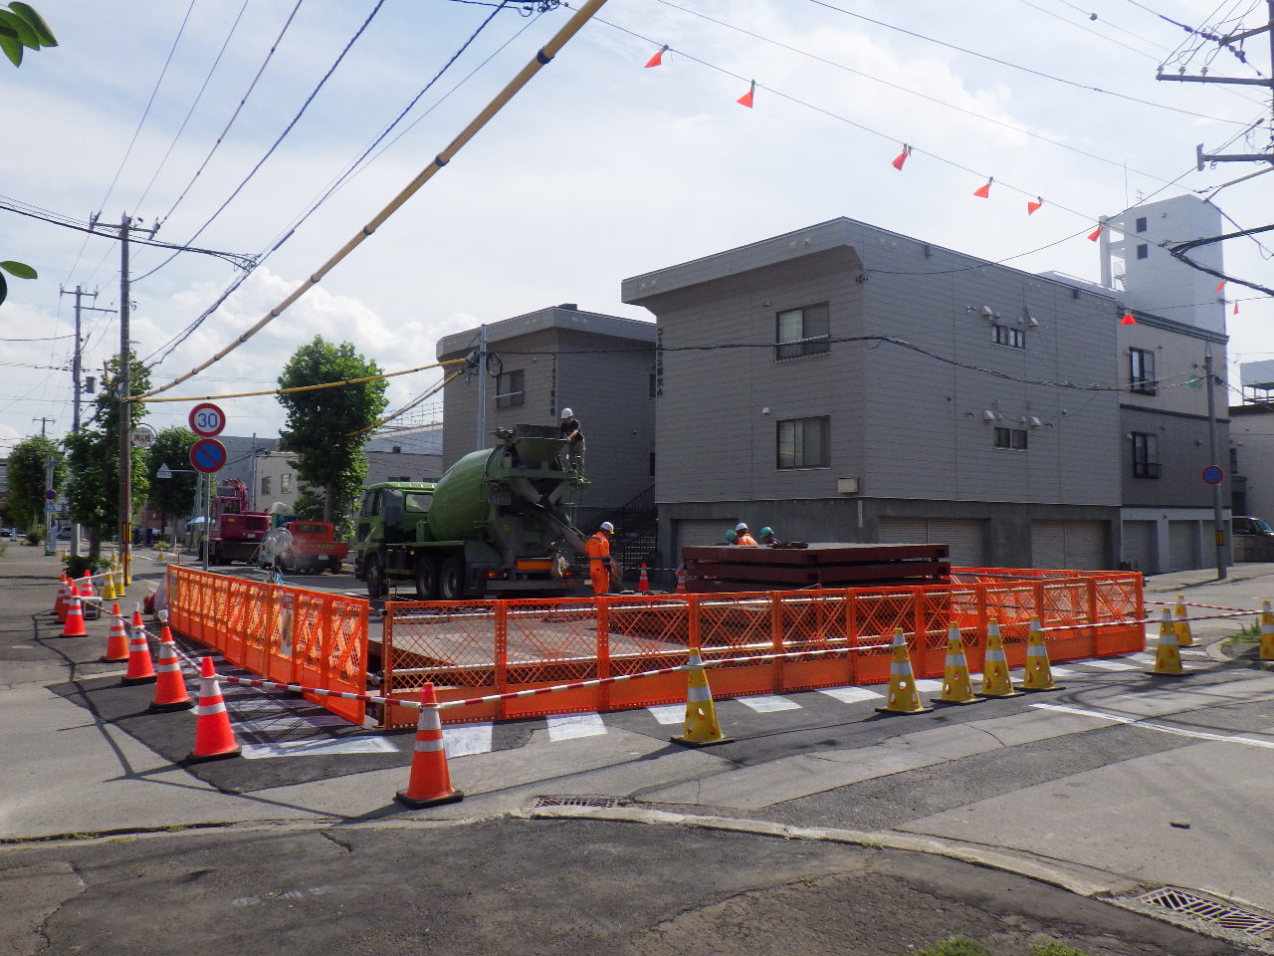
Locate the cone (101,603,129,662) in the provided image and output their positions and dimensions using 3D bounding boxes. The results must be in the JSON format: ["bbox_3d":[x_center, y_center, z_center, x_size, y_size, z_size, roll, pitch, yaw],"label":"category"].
[{"bbox_3d":[-6.418,1.895,12.684,0.370,0.700,0.370,1,-3,-20],"label":"cone"}]

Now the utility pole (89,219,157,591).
[{"bbox_3d":[-13.975,-2.128,28.242,1.750,10.150,0.500,2,-3,-32],"label":"utility pole"}]

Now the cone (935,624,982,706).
[{"bbox_3d":[2.887,1.652,9.284,0.370,0.700,0.370,-2,-4,45],"label":"cone"}]

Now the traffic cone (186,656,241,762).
[{"bbox_3d":[-3.101,1.649,7.484,0.380,0.700,0.380,1,-3,-20],"label":"traffic cone"}]

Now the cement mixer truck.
[{"bbox_3d":[-4.398,0.980,25.632,2.500,3.750,7.900,2,-4,-35],"label":"cement mixer truck"}]

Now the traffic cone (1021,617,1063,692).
[{"bbox_3d":[3.970,1.729,10.178,0.370,0.700,0.370,-2,-4,35],"label":"traffic cone"}]

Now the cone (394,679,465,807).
[{"bbox_3d":[-1.266,1.594,6.254,0.380,0.700,0.380,1,-3,-15],"label":"cone"}]

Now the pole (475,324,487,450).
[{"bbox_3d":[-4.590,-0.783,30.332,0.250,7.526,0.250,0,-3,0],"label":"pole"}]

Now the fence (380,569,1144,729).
[{"bbox_3d":[2.270,1.660,10.920,10.050,1.010,0.100,2,-3,-30],"label":"fence"}]

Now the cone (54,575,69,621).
[{"bbox_3d":[-9.875,2.008,17.800,0.370,0.700,0.370,2,-3,-30],"label":"cone"}]

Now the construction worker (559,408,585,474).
[{"bbox_3d":[-1.520,-0.825,24.400,0.600,1.620,0.580,3,-4,-41],"label":"construction worker"}]

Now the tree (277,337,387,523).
[{"bbox_3d":[-11.545,-0.979,39.000,4.100,8.600,4.100,0,-3,0],"label":"tree"}]

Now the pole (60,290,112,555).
[{"bbox_3d":[-25.459,-2.454,47.639,2.100,12.700,0.600,2,-3,-32],"label":"pole"}]

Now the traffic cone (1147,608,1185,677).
[{"bbox_3d":[5.760,1.774,11.200,0.380,0.700,0.380,1,-3,-14],"label":"traffic cone"}]

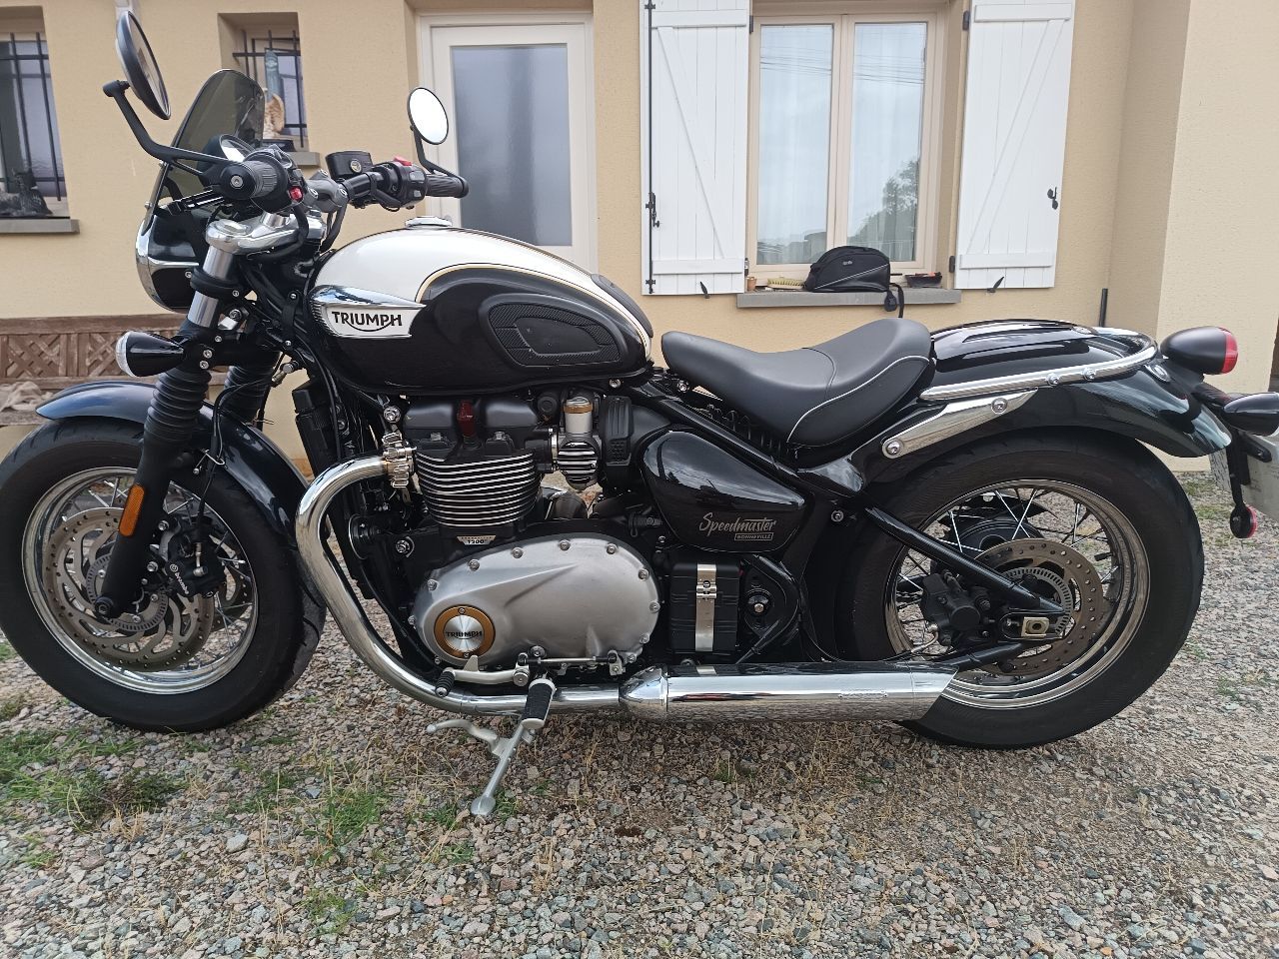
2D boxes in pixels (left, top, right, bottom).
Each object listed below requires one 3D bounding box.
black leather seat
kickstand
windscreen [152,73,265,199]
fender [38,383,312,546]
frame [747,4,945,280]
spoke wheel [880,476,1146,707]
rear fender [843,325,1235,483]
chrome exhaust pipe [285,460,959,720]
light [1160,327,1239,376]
[{"bbox_3d":[0.247,-0.172,1.421,0.430,0.180,0.290,0,21,2],"label":"black leather seat"},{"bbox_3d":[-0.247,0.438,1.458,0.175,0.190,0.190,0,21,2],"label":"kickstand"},{"bbox_3d":[-0.636,-0.505,1.337,0.065,0.230,0.260,27,20,-2],"label":"windscreen"},{"bbox_3d":[-0.780,-0.042,1.512,0.460,0.270,0.165,2,19,6],"label":"fender"},{"bbox_3d":[1.020,-1.655,4.459,0.988,1.327,0.090,-1,11,0],"label":"frame"},{"bbox_3d":[0.635,0.183,1.544,0.436,0.436,0.120,0,21,2],"label":"spoke wheel"},{"bbox_3d":[0.639,-0.133,1.422,0.620,0.250,0.210,0,21,2],"label":"rear fender"},{"bbox_3d":[-0.030,0.178,1.397,1.040,0.405,0.190,0,21,2],"label":"chrome exhaust pipe"},{"bbox_3d":[0.876,-0.202,1.388,0.125,0.082,0.085,0,21,2],"label":"light"}]

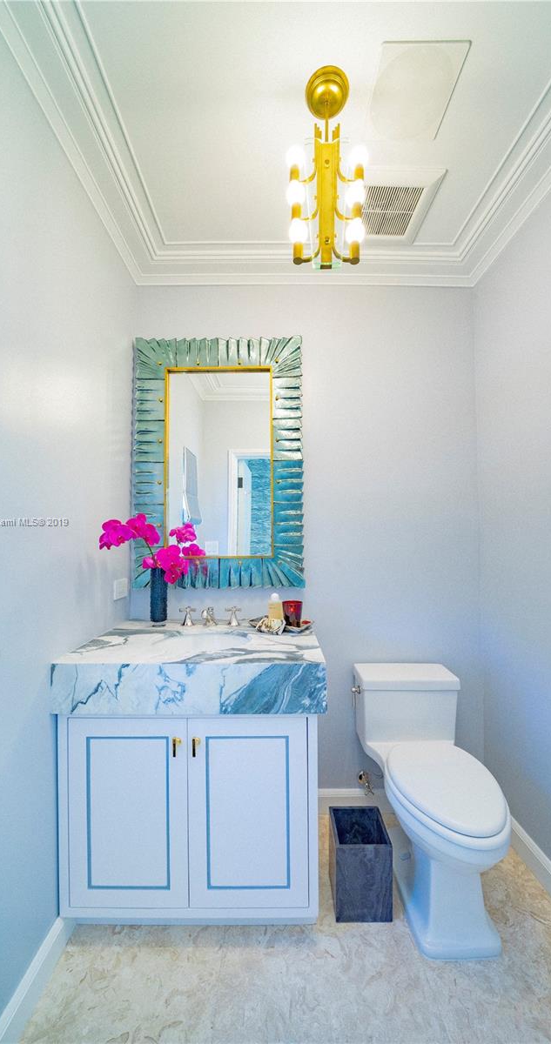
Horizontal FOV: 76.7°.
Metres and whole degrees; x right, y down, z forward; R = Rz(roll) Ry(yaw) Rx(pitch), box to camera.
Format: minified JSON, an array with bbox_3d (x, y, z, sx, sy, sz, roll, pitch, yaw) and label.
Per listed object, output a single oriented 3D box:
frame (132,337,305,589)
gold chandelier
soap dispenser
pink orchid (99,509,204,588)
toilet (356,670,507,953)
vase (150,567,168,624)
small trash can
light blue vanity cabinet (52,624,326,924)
[{"bbox_3d":[-0.263,-0.290,1.651,0.798,1.188,0.053,0,-2,0],"label":"frame"},{"bbox_3d":[0.144,-0.964,0.980,0.225,0.515,0.165,0,-2,0],"label":"gold chandelier"},{"bbox_3d":[-0.004,0.380,1.521,0.062,0.138,0.050,0,-2,0],"label":"soap dispenser"},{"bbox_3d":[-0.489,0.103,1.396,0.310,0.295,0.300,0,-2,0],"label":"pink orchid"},{"bbox_3d":[0.568,0.992,1.271,0.412,0.682,0.690,0,-2,0],"label":"toilet"},{"bbox_3d":[-0.529,0.338,1.587,0.078,0.251,0.078,0,-2,0],"label":"vase"},{"bbox_3d":[0.298,1.207,1.240,0.180,0.249,0.162,0,-2,0],"label":"small trash can"},{"bbox_3d":[-0.270,0.894,1.348,0.854,0.882,0.573,0,-2,0],"label":"light blue vanity cabinet"}]

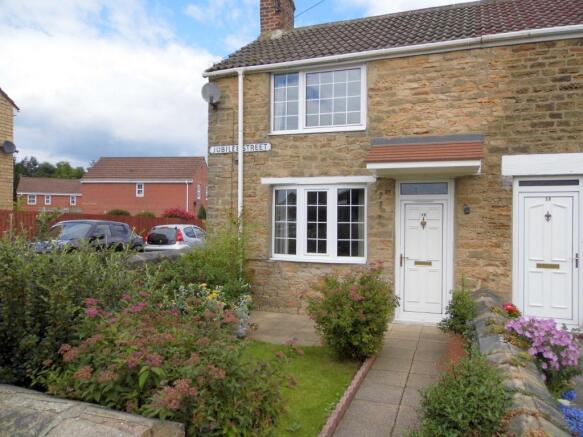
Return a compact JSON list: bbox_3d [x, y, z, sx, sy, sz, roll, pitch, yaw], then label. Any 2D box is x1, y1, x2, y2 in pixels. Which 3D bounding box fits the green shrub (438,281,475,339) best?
[{"bbox_3d":[2.508,1.356,6.400,0.500,0.820,0.500,1,0,20],"label":"green shrub"}]

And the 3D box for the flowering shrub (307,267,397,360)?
[{"bbox_3d":[0.798,1.230,5.550,1.080,1.100,1.020,1,0,20],"label":"flowering shrub"}]

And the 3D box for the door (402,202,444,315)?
[{"bbox_3d":[2.226,0.666,7.100,0.720,1.930,0.080,1,0,20],"label":"door"}]

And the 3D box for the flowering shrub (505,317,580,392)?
[{"bbox_3d":[2.743,1.419,4.600,0.720,0.700,0.650,1,0,20],"label":"flowering shrub"}]

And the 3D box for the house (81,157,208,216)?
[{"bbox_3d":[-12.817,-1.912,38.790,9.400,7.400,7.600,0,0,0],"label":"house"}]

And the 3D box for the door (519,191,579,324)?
[{"bbox_3d":[3.958,0.601,6.483,0.800,2.030,0.080,1,0,20],"label":"door"}]

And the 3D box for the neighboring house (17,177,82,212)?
[{"bbox_3d":[-30.463,-1.713,55.190,8.600,6.900,7.200,0,0,-28],"label":"neighboring house"}]

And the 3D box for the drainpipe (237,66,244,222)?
[{"bbox_3d":[-0.976,-0.554,8.056,0.075,4.632,0.085,1,0,20],"label":"drainpipe"}]

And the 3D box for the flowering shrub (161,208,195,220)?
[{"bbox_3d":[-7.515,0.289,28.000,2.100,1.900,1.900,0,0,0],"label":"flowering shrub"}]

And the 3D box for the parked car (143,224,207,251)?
[{"bbox_3d":[-5.000,0.948,19.152,1.660,1.430,3.750,0,0,8],"label":"parked car"}]

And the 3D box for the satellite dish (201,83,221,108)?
[{"bbox_3d":[-1.534,-2.344,8.024,0.400,0.500,0.360,0,0,-15],"label":"satellite dish"}]

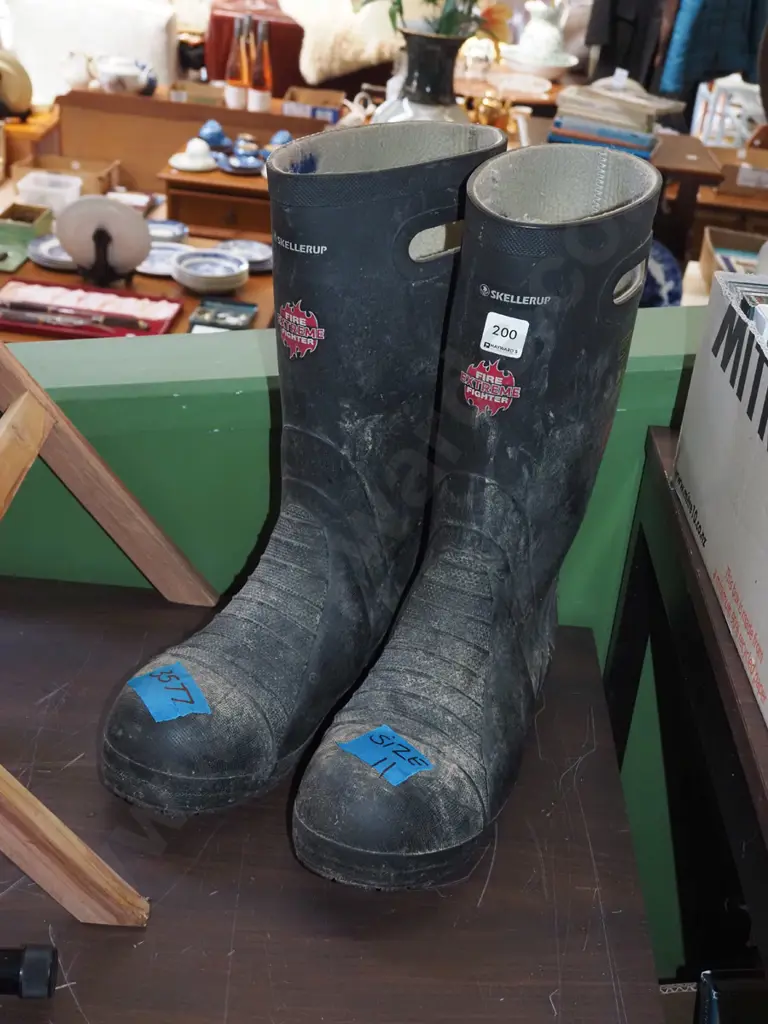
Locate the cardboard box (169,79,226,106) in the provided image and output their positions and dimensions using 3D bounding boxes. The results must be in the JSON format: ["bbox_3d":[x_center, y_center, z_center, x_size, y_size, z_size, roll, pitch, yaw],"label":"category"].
[{"bbox_3d":[-0.656,-1.505,4.690,0.187,0.045,0.165,6,28,2],"label":"cardboard box"}]

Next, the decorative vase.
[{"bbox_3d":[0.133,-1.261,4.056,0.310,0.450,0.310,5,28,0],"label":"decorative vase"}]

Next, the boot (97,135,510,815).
[{"bbox_3d":[-0.064,-0.035,0.916,0.124,0.420,0.322,23,32,32],"label":"boot"}]

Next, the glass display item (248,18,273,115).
[{"bbox_3d":[-0.430,-1.562,4.556,0.082,0.299,0.082,5,28,0],"label":"glass display item"}]

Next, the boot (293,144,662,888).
[{"bbox_3d":[0.062,0.000,0.869,0.124,0.420,0.322,17,29,21],"label":"boot"}]

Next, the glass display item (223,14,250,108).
[{"bbox_3d":[-0.518,-1.584,4.589,0.082,0.299,0.082,5,28,0],"label":"glass display item"}]

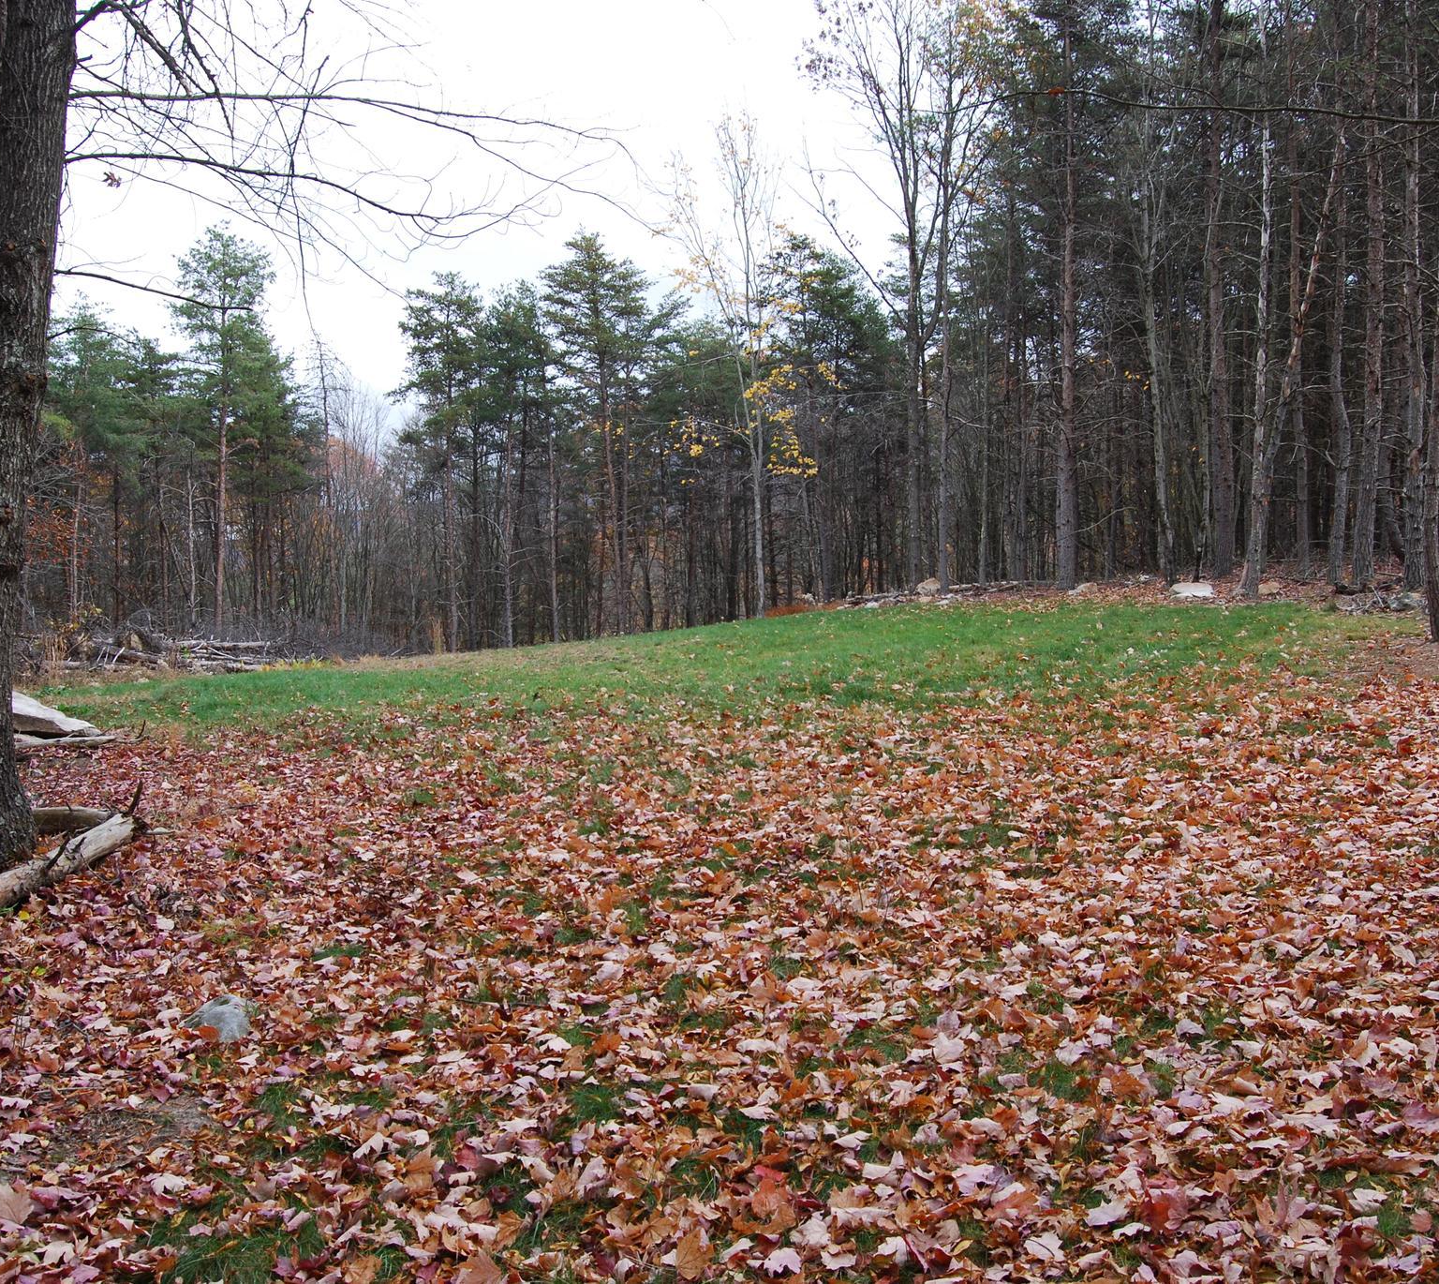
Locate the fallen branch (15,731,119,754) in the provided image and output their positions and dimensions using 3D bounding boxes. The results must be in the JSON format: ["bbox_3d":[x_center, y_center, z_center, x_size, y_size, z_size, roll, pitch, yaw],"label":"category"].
[{"bbox_3d":[-7.437,1.120,16.300,1.450,0.140,0.180,1,-2,-18],"label":"fallen branch"}]

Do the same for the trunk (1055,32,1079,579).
[{"bbox_3d":[6.397,-6.181,26.500,0.400,10.500,0.400,0,-2,0],"label":"trunk"}]

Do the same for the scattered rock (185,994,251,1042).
[{"bbox_3d":[-1.907,1.435,5.480,0.250,0.150,0.200,0,-2,0],"label":"scattered rock"}]

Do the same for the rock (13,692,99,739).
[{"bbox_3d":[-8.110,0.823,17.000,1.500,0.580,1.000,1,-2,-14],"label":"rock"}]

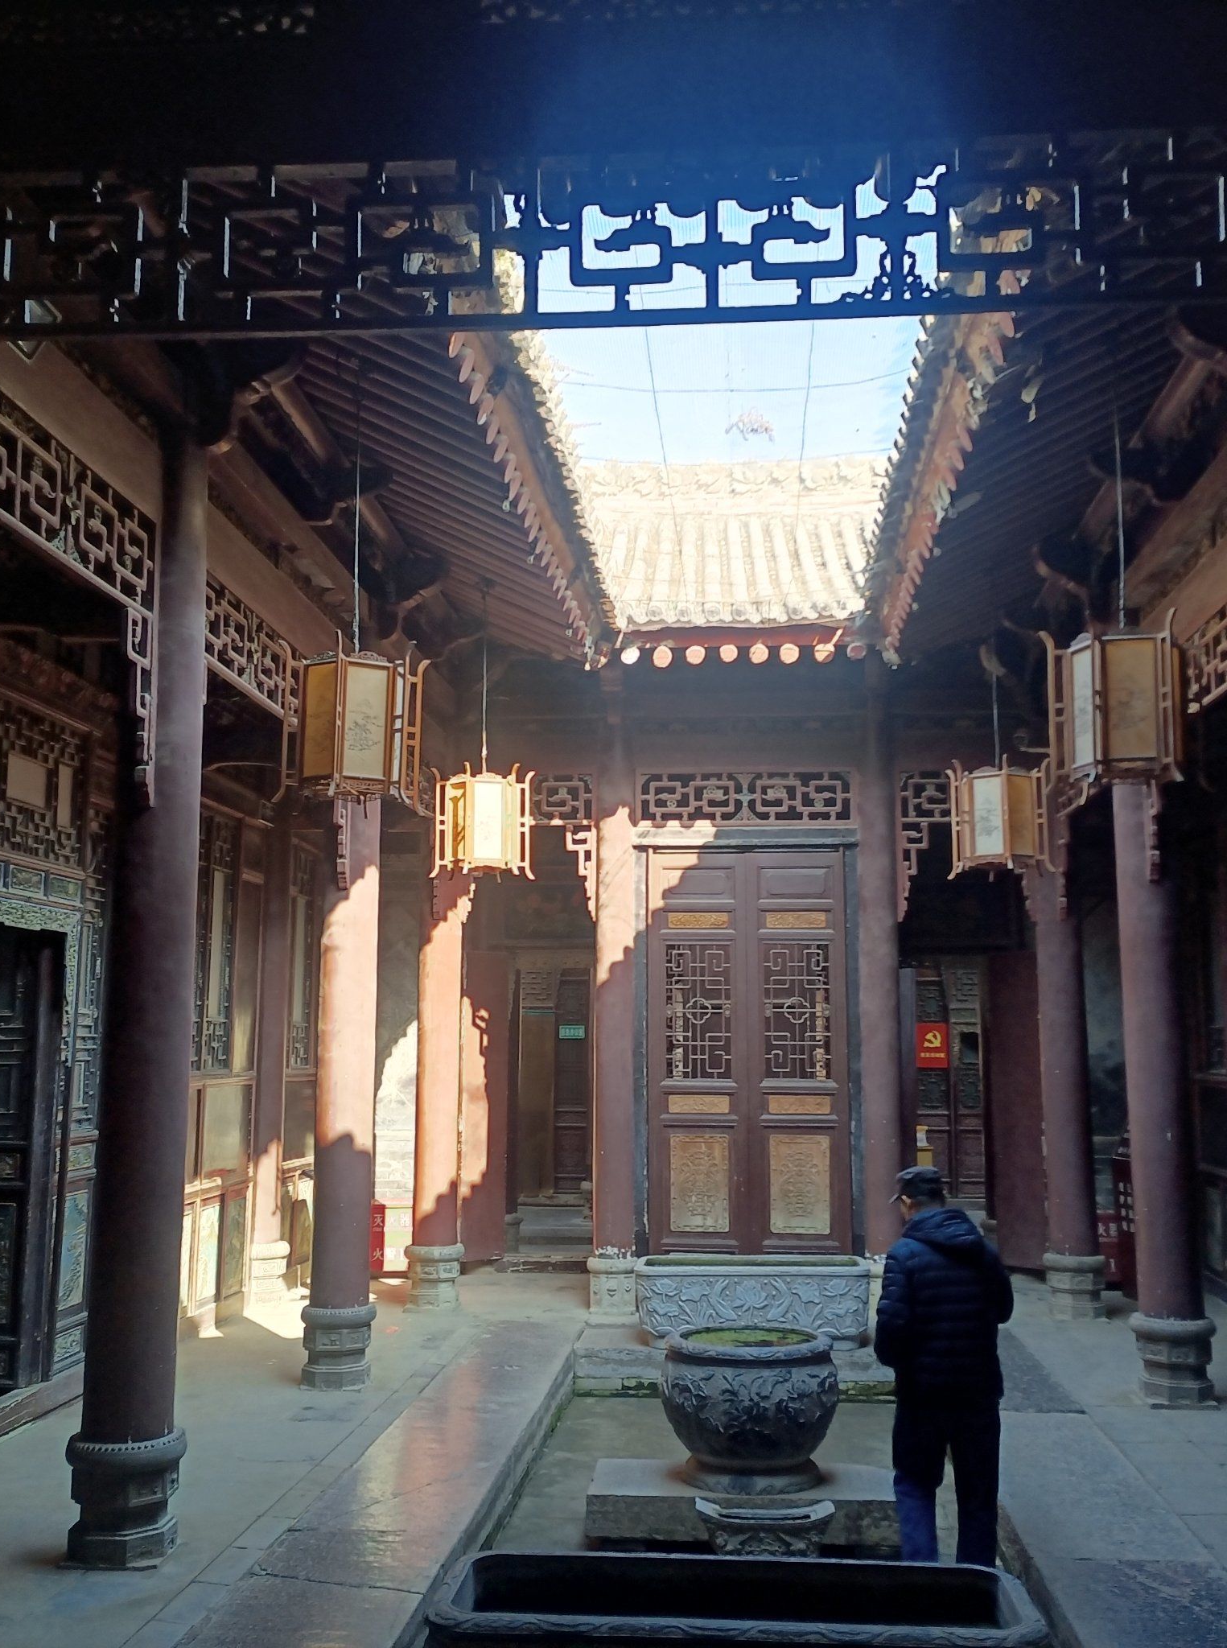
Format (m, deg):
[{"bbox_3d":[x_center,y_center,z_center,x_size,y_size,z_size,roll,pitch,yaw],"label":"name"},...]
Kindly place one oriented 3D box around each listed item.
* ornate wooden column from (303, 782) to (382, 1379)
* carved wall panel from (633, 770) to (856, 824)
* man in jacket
[{"bbox_3d":[-1.550,1.181,9.613,0.420,4.000,0.420,-1,-8,5],"label":"ornate wooden column"},{"bbox_3d":[0.973,-0.191,12.147,1.594,0.432,0.080,-1,-8,5],"label":"carved wall panel"},{"bbox_3d":[1.319,2.217,6.572,0.530,1.688,0.360,2,-8,-12],"label":"man in jacket"}]

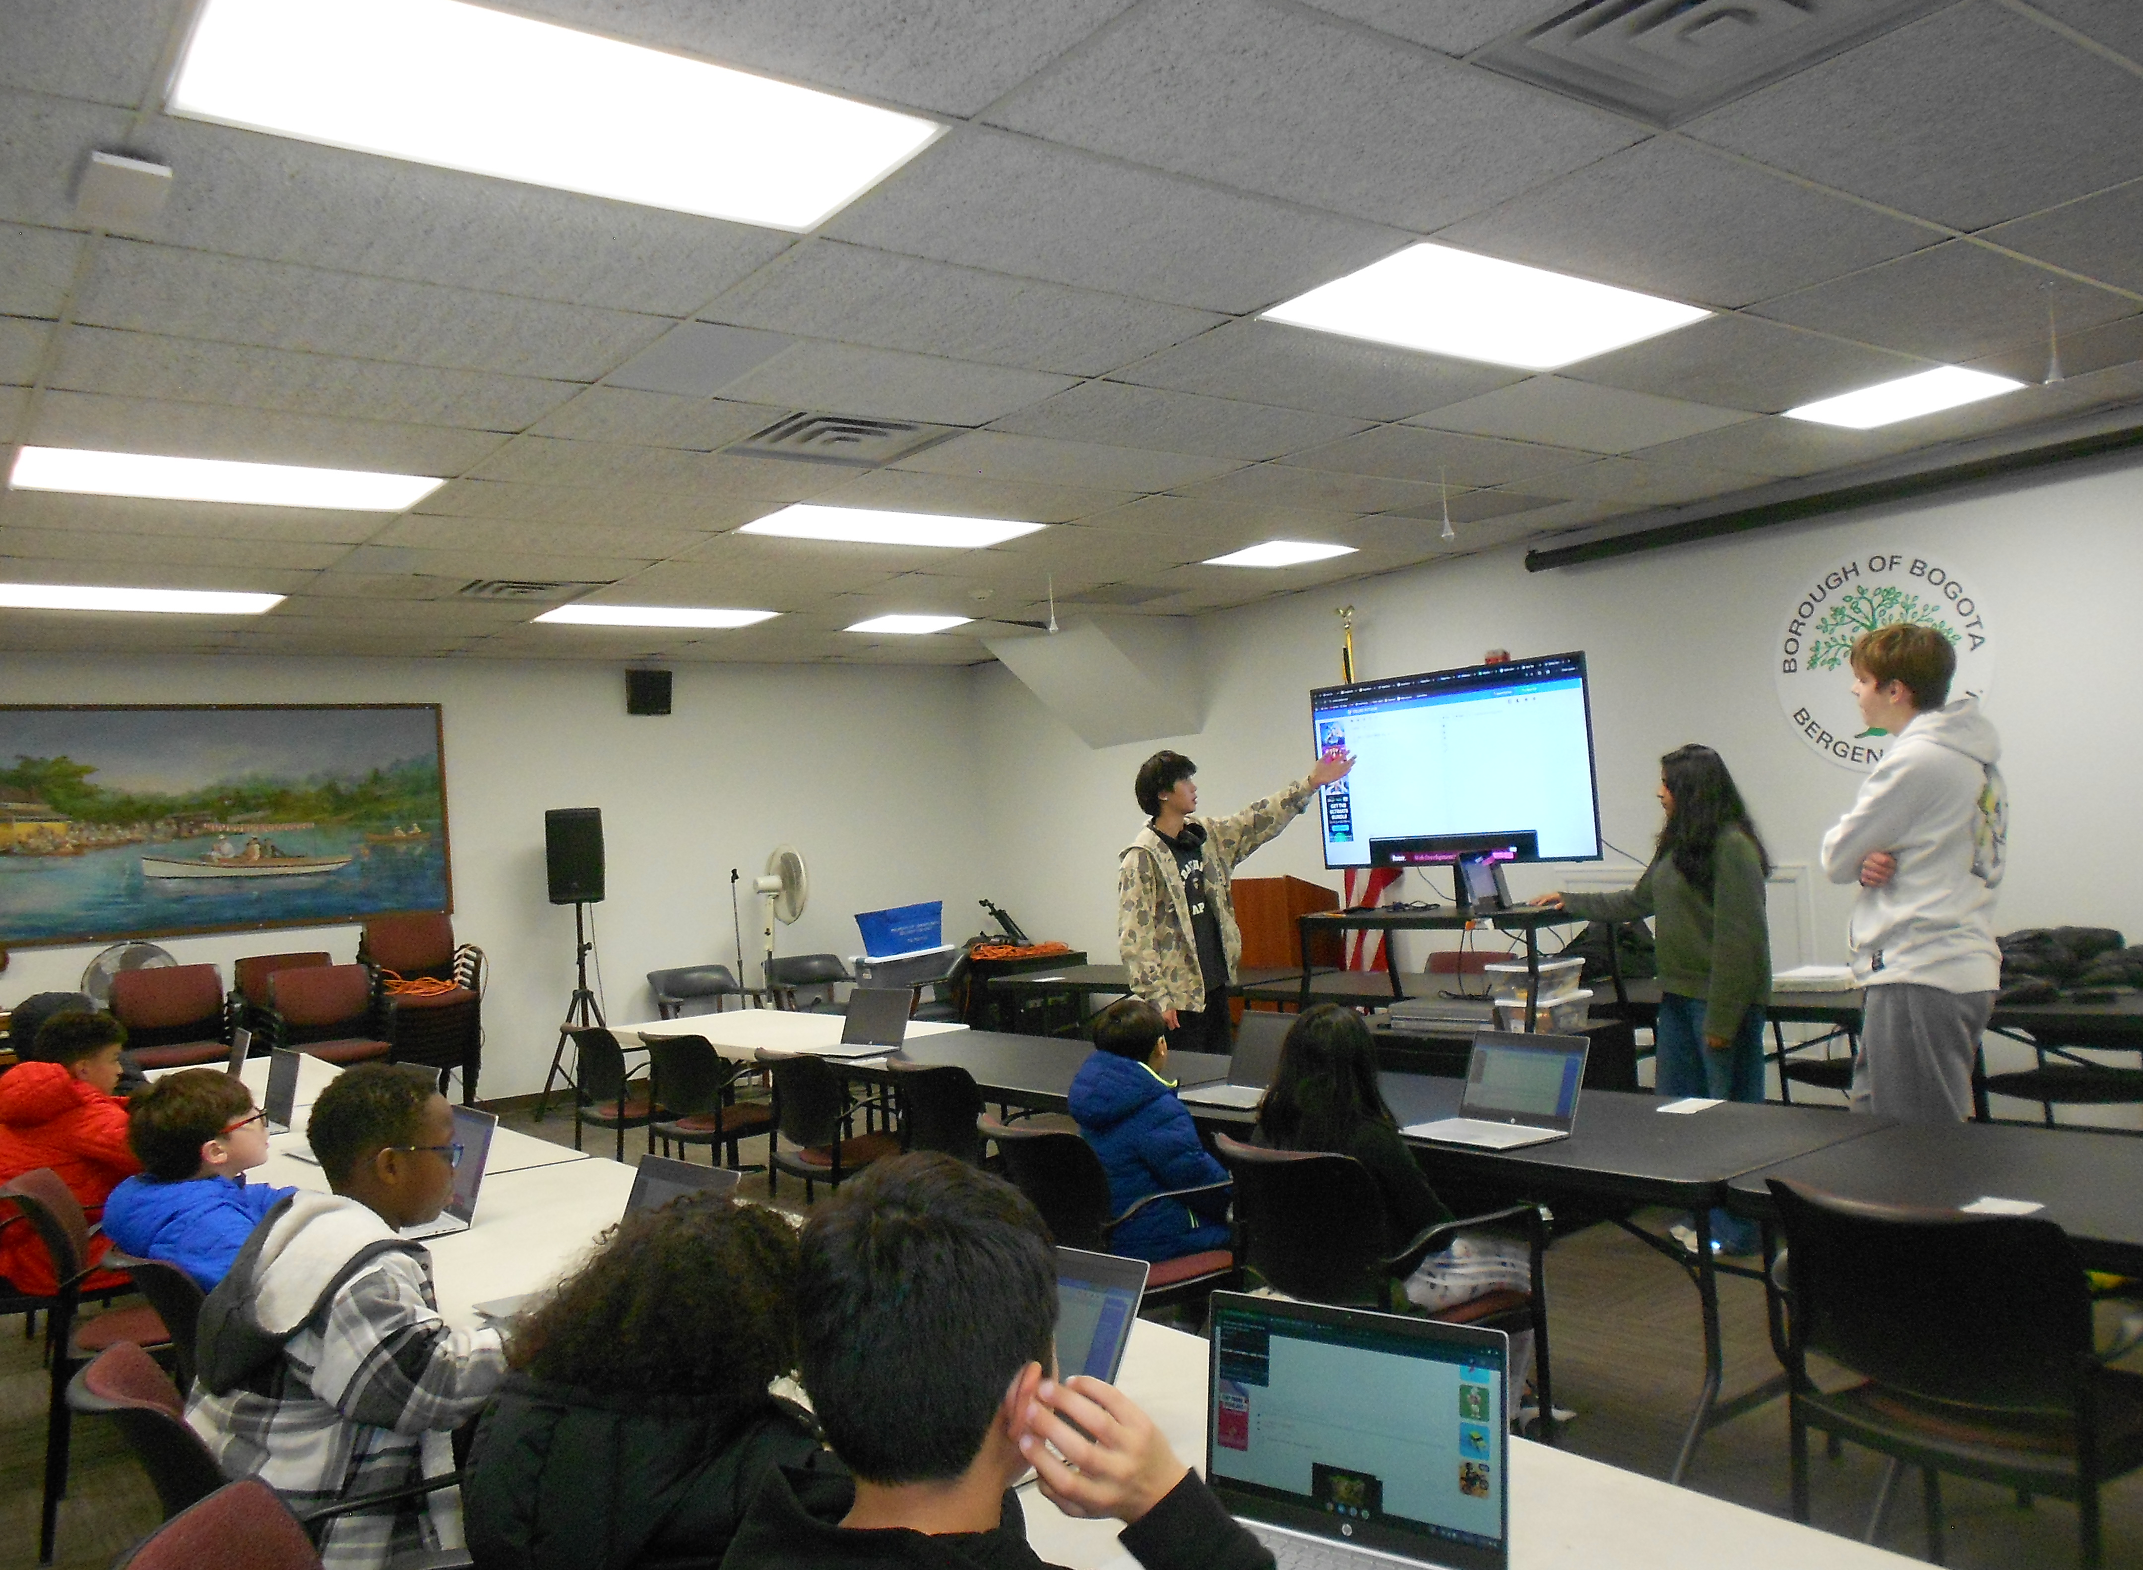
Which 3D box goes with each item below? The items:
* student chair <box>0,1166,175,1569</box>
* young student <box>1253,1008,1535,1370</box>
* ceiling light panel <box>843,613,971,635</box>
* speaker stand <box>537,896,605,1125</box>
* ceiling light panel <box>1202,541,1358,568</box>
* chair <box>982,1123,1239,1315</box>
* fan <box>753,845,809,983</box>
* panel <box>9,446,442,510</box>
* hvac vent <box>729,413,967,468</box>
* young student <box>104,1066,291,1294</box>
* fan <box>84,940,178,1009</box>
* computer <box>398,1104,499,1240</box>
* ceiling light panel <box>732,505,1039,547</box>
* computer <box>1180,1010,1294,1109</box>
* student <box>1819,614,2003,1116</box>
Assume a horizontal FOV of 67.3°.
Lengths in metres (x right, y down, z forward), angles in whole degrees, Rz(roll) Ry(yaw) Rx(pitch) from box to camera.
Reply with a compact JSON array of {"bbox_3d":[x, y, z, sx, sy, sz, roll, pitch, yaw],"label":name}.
[{"bbox_3d":[-2.324,1.387,4.018,0.580,0.830,0.560,-3,-2,-29],"label":"student chair"},{"bbox_3d":[0.779,1.038,3.686,0.760,1.060,0.440,-3,-2,-37],"label":"young student"},{"bbox_3d":[-0.963,-0.967,9.497,0.600,0.050,0.600,-3,-2,-37],"label":"ceiling light panel"},{"bbox_3d":[-2.963,1.380,9.764,0.650,1.280,0.600,-3,-2,-37],"label":"speaker stand"},{"bbox_3d":[1.004,-1.138,7.923,0.590,0.050,0.590,-3,-2,-37],"label":"ceiling light panel"},{"bbox_3d":[0.109,1.235,4.029,0.580,0.830,0.560,-3,-2,-37],"label":"chair"},{"bbox_3d":[-1.751,1.128,9.806,0.450,1.520,0.490,-3,-2,-37],"label":"fan"},{"bbox_3d":[-2.677,-0.971,5.155,1.190,0.050,0.590,-3,-2,-37],"label":"panel"},{"bbox_3d":[-0.721,-1.095,5.110,0.600,0.050,0.600,-3,-2,-37],"label":"hvac vent"},{"bbox_3d":[-1.765,1.203,3.498,0.580,1.200,0.460,-2,-2,-45],"label":"young student"},{"bbox_3d":[-4.889,1.443,8.423,0.530,1.245,0.380,-3,-2,-37],"label":"fan"},{"bbox_3d":[-1.444,0.850,3.543,0.290,0.230,0.325,-3,-2,-37],"label":"computer"},{"bbox_3d":[-0.720,-1.060,6.627,1.190,0.050,0.590,-3,-2,-37],"label":"ceiling light panel"},{"bbox_3d":[0.503,0.752,4.477,0.300,0.226,0.325,-3,-2,-37],"label":"computer"},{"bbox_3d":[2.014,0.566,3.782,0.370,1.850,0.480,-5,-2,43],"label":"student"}]

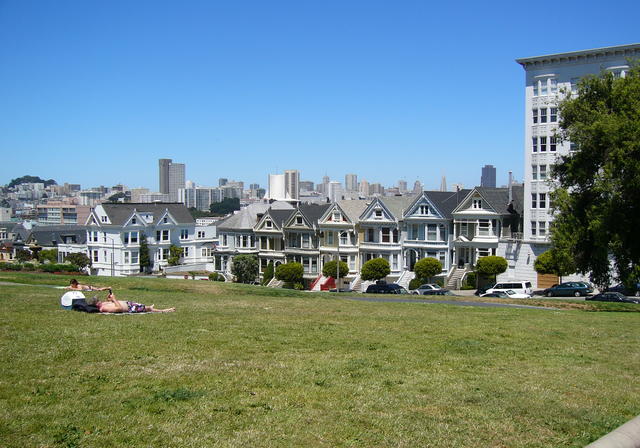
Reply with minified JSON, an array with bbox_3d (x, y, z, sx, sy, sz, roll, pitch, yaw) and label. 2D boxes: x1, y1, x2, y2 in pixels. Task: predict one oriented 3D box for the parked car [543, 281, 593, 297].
[{"bbox_3d":[27.143,7.157,70.759,4.850,1.480,1.830,-4,-1,40],"label":"parked car"}]

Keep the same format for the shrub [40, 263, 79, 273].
[{"bbox_3d":[-24.911,4.262,62.143,3.600,0.900,1.500,0,2,-14],"label":"shrub"}]

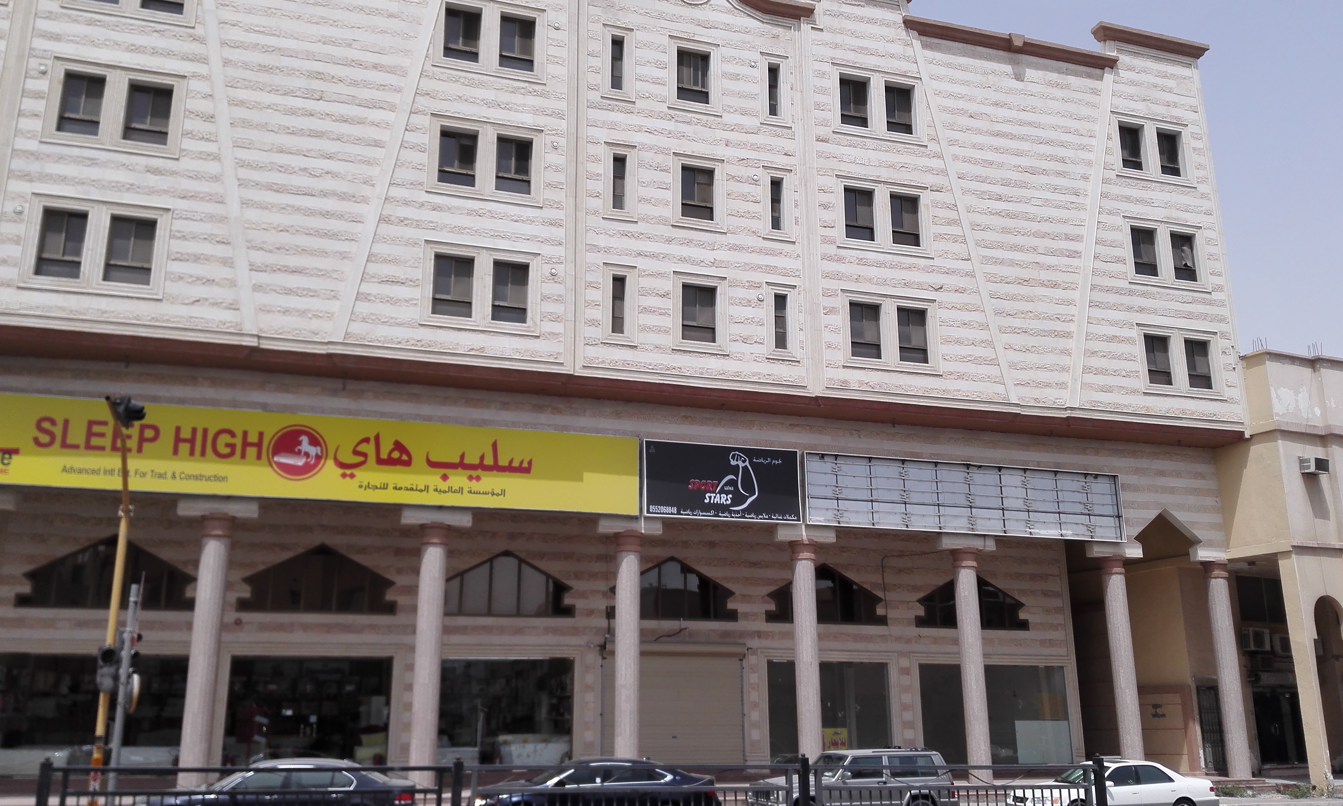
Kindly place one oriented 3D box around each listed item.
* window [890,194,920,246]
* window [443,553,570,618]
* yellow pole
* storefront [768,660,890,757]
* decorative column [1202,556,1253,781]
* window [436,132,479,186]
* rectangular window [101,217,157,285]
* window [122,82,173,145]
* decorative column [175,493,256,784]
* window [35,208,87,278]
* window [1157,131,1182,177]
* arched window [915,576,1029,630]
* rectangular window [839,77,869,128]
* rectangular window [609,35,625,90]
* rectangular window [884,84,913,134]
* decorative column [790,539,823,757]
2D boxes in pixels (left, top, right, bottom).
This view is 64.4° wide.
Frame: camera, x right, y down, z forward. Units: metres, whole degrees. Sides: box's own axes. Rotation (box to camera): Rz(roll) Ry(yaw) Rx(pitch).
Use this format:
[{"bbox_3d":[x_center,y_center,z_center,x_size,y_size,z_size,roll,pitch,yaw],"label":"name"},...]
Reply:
[{"bbox_3d":[6.530,-5.048,29.599,0.931,1.515,0.180,5,-16,-16],"label":"window"},{"bbox_3d":[-4.657,5.014,29.399,3.924,1.791,0.200,5,-16,-16],"label":"window"},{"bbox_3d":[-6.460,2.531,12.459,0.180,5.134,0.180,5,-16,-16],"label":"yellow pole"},{"bbox_3d":[4.709,9.189,31.387,3.929,3.048,0.140,5,-15,-16],"label":"storefront"},{"bbox_3d":[16.243,7.706,31.112,0.716,6.149,0.716,4,-15,-17],"label":"decorative column"},{"bbox_3d":[-5.414,-6.156,26.925,0.947,1.577,0.140,5,-15,-16],"label":"window"},{"bbox_3d":[-11.831,-3.334,23.331,0.931,1.523,0.150,4,-15,-17],"label":"rectangular window"},{"bbox_3d":[-11.594,-6.452,23.619,0.910,1.500,0.150,4,-16,-17],"label":"window"},{"bbox_3d":[-9.979,5.117,22.839,1.550,6.000,0.650,4,-16,-17],"label":"decorative column"},{"bbox_3d":[-13.529,-3.497,23.709,0.910,1.627,0.140,5,-15,-16],"label":"window"},{"bbox_3d":[15.786,-7.901,33.975,0.992,1.629,0.140,5,-15,-16],"label":"window"},{"bbox_3d":[9.476,6.275,33.629,4.078,1.708,0.140,5,-15,-16],"label":"arched window"},{"bbox_3d":[5.224,-8.625,30.556,0.980,1.592,0.150,5,-15,-17],"label":"rectangular window"},{"bbox_3d":[-1.440,-9.045,28.352,0.349,1.566,0.180,5,-16,-16],"label":"rectangular window"},{"bbox_3d":[6.605,-8.516,30.967,0.980,1.592,0.150,5,-15,-17],"label":"rectangular window"},{"bbox_3d":[3.469,6.596,27.067,0.700,6.090,0.700,5,-15,-17],"label":"decorative column"}]

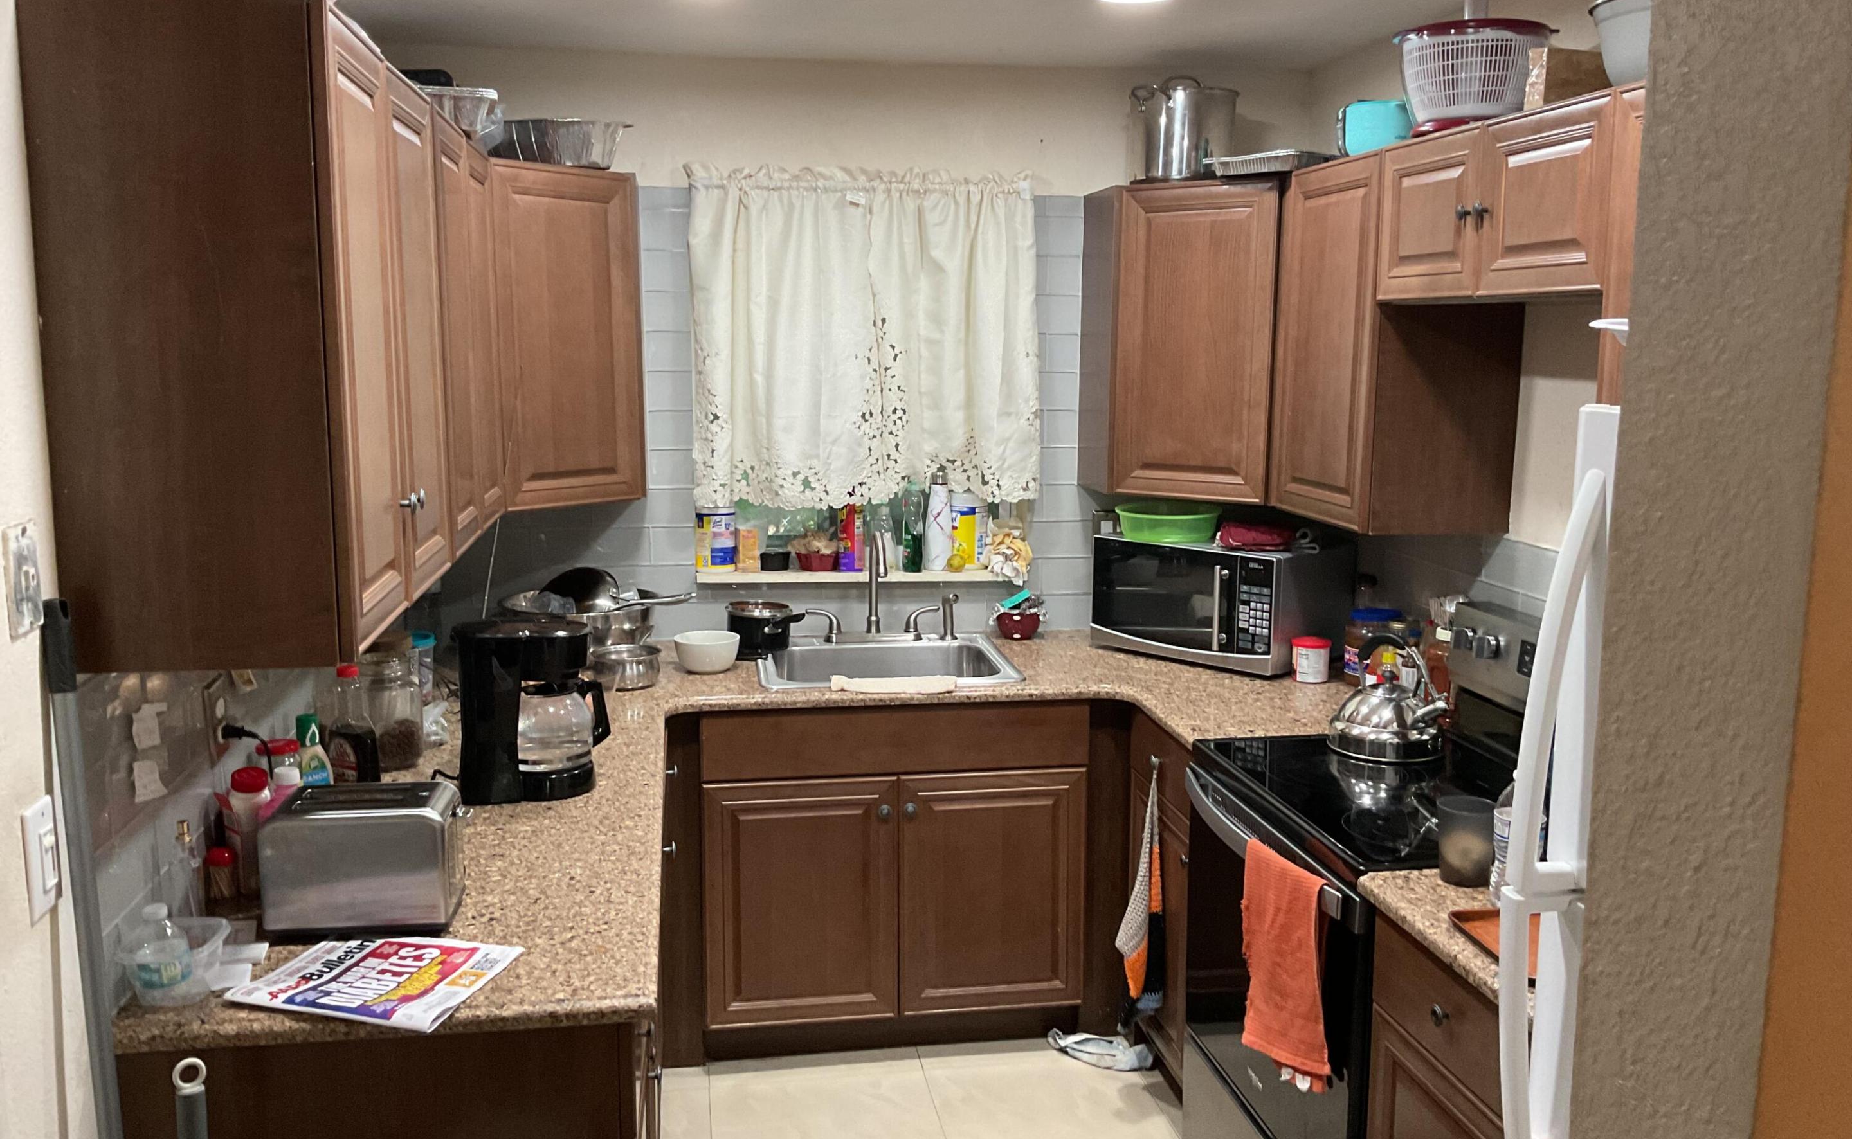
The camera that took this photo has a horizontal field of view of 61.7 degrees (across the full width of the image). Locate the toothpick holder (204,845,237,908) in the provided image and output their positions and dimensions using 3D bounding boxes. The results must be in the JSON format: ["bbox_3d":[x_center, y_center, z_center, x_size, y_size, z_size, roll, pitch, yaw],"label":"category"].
[{"bbox_3d":[-0.995,0.431,2.188,0.039,0.081,0.039,-1,8,-9],"label":"toothpick holder"}]

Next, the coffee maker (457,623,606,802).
[{"bbox_3d":[-0.691,0.243,2.750,0.264,0.296,0.178,0,9,-5],"label":"coffee maker"}]

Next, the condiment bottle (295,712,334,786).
[{"bbox_3d":[-1.004,0.341,2.555,0.070,0.200,0.050,-5,10,-32],"label":"condiment bottle"}]

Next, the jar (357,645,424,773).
[{"bbox_3d":[-1.030,0.247,2.977,0.115,0.260,0.115,-3,9,-19],"label":"jar"}]

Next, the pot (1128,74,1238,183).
[{"bbox_3d":[0.649,-1.097,3.953,0.270,0.265,0.330,8,12,41],"label":"pot"}]

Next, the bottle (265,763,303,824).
[{"bbox_3d":[-0.932,0.375,2.289,0.072,0.170,0.065,-1,9,-9],"label":"bottle"}]

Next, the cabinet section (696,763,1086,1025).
[{"bbox_3d":[-0.111,0.731,3.952,0.905,0.603,0.580,-1,9,-9],"label":"cabinet section"}]

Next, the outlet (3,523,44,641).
[{"bbox_3d":[-0.935,0.012,1.606,0.012,0.115,0.077,-1,9,-9],"label":"outlet"}]

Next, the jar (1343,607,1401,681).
[{"bbox_3d":[1.038,0.186,3.616,0.125,0.178,0.125,0,9,0],"label":"jar"}]

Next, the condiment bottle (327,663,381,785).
[{"bbox_3d":[-0.980,0.286,2.641,0.088,0.242,0.068,2,9,8],"label":"condiment bottle"}]

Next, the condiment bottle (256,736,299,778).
[{"bbox_3d":[-1.030,0.363,2.482,0.066,0.180,0.066,-4,10,-23],"label":"condiment bottle"}]

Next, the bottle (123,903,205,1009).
[{"bbox_3d":[-0.919,0.463,1.864,0.072,0.122,0.072,-4,10,-26],"label":"bottle"}]

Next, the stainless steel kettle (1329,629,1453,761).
[{"bbox_3d":[0.925,0.243,3.051,0.225,0.235,0.265,-5,10,-31],"label":"stainless steel kettle"}]

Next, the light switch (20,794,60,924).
[{"bbox_3d":[-0.932,0.308,1.636,0.016,0.117,0.077,-1,9,-9],"label":"light switch"}]

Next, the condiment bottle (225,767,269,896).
[{"bbox_3d":[-0.985,0.377,2.270,0.068,0.172,0.068,-4,10,-26],"label":"condiment bottle"}]

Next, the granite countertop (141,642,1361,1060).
[{"bbox_3d":[0.015,0.367,3.065,2.325,0.034,2.235,-1,9,-9],"label":"granite countertop"}]

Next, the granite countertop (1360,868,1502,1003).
[{"bbox_3d":[1.028,0.529,2.145,0.650,0.035,0.600,-1,9,-9],"label":"granite countertop"}]

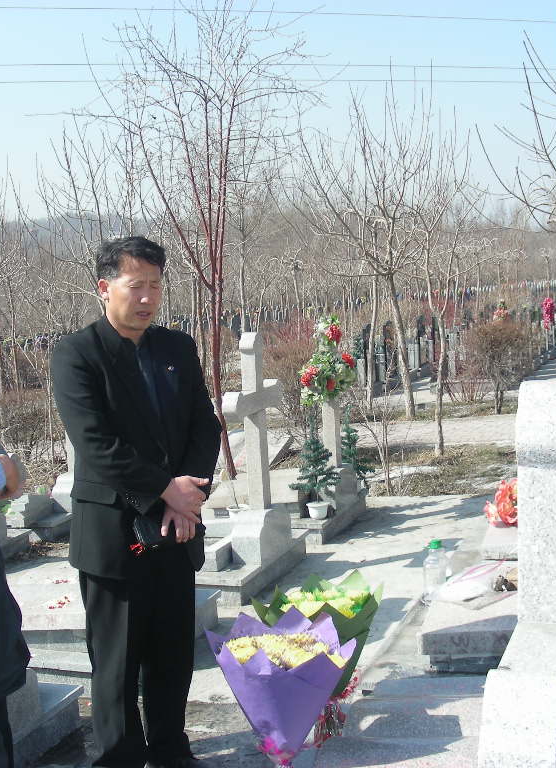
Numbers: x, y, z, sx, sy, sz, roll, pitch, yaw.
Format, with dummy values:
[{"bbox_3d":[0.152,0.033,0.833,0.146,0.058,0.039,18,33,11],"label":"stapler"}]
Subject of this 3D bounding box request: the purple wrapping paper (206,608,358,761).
[{"bbox_3d":[0.013,0.905,3.310,0.440,0.410,0.430,-3,6,0],"label":"purple wrapping paper"}]

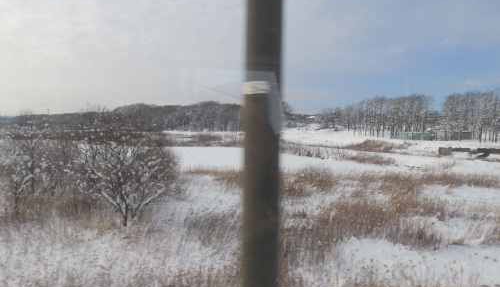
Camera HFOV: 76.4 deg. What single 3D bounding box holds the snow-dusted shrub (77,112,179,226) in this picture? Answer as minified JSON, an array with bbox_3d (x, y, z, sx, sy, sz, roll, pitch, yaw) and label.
[{"bbox_3d":[-4.200,0.870,11.000,3.350,3.900,3.150,0,4,0],"label":"snow-dusted shrub"}]

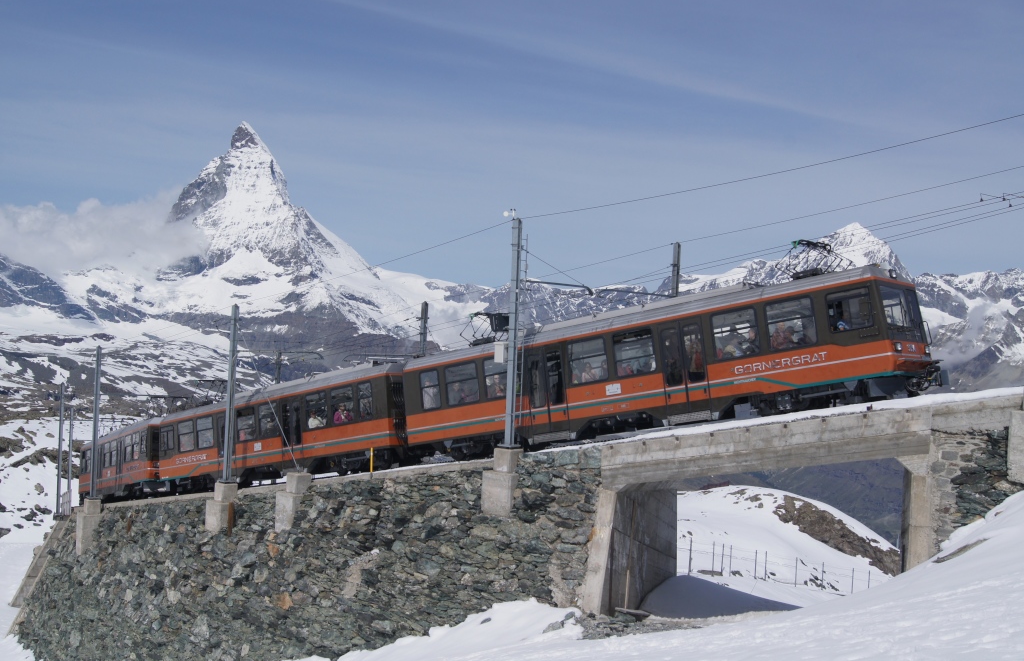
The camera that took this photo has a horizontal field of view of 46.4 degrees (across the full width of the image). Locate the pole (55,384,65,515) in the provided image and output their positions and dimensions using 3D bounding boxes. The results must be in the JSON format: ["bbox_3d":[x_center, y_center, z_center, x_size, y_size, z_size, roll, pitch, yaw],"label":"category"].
[{"bbox_3d":[-24.183,6.340,64.000,0.210,7.050,0.210,2,0,-26],"label":"pole"}]

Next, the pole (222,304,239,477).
[{"bbox_3d":[-10.381,2.320,44.200,0.210,6.540,0.210,2,0,-44],"label":"pole"}]

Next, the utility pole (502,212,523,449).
[{"bbox_3d":[0.050,0.057,34.300,0.210,6.610,0.210,2,0,36],"label":"utility pole"}]

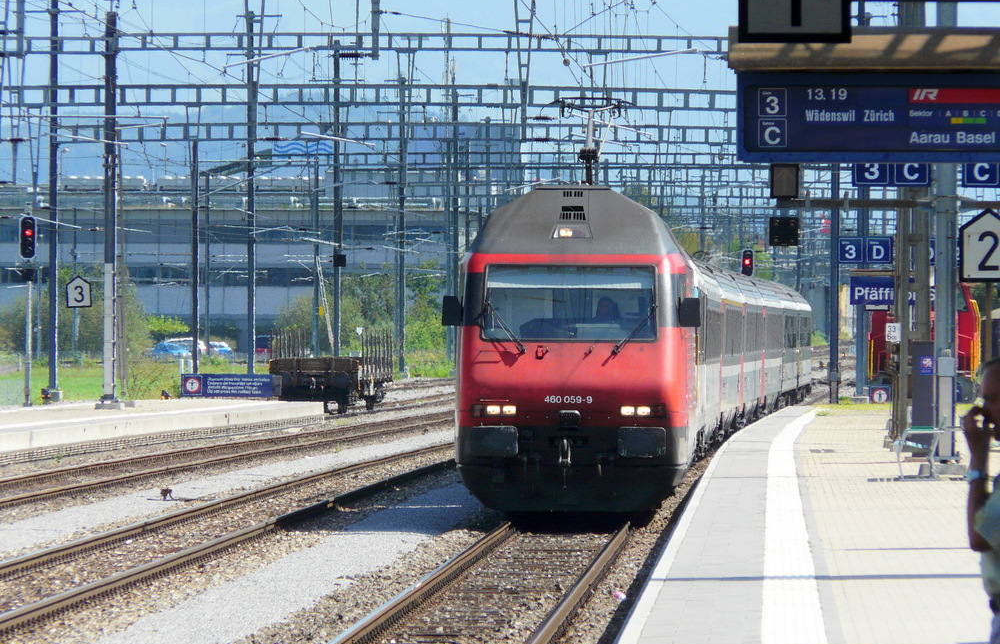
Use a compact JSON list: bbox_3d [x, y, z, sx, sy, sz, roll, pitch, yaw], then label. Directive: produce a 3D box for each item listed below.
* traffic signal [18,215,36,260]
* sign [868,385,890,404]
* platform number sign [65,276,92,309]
[{"bbox_3d":[-17.091,-3.057,372.000,0.630,1.560,0.320,0,0,-3],"label":"traffic signal"},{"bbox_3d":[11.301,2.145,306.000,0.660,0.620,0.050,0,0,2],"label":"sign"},{"bbox_3d":[-11.375,-0.808,278.000,0.700,0.880,0.050,0,0,-2],"label":"platform number sign"}]

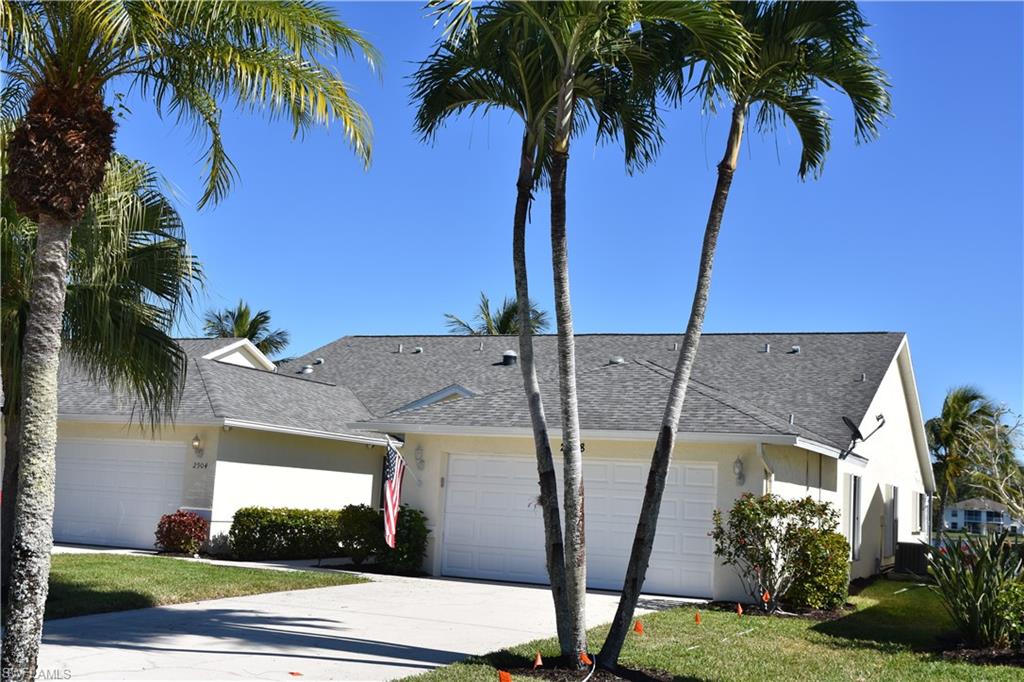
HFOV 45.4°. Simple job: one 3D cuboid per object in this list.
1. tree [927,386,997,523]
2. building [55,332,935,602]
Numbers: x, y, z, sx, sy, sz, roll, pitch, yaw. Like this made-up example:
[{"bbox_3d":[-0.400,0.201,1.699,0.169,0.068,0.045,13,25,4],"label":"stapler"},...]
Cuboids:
[{"bbox_3d":[20.963,6.347,57.464,4.000,8.270,4.000,0,-8,24],"label":"tree"},{"bbox_3d":[1.017,2.570,33.600,18.250,6.550,24.350,0,-8,24],"label":"building"}]

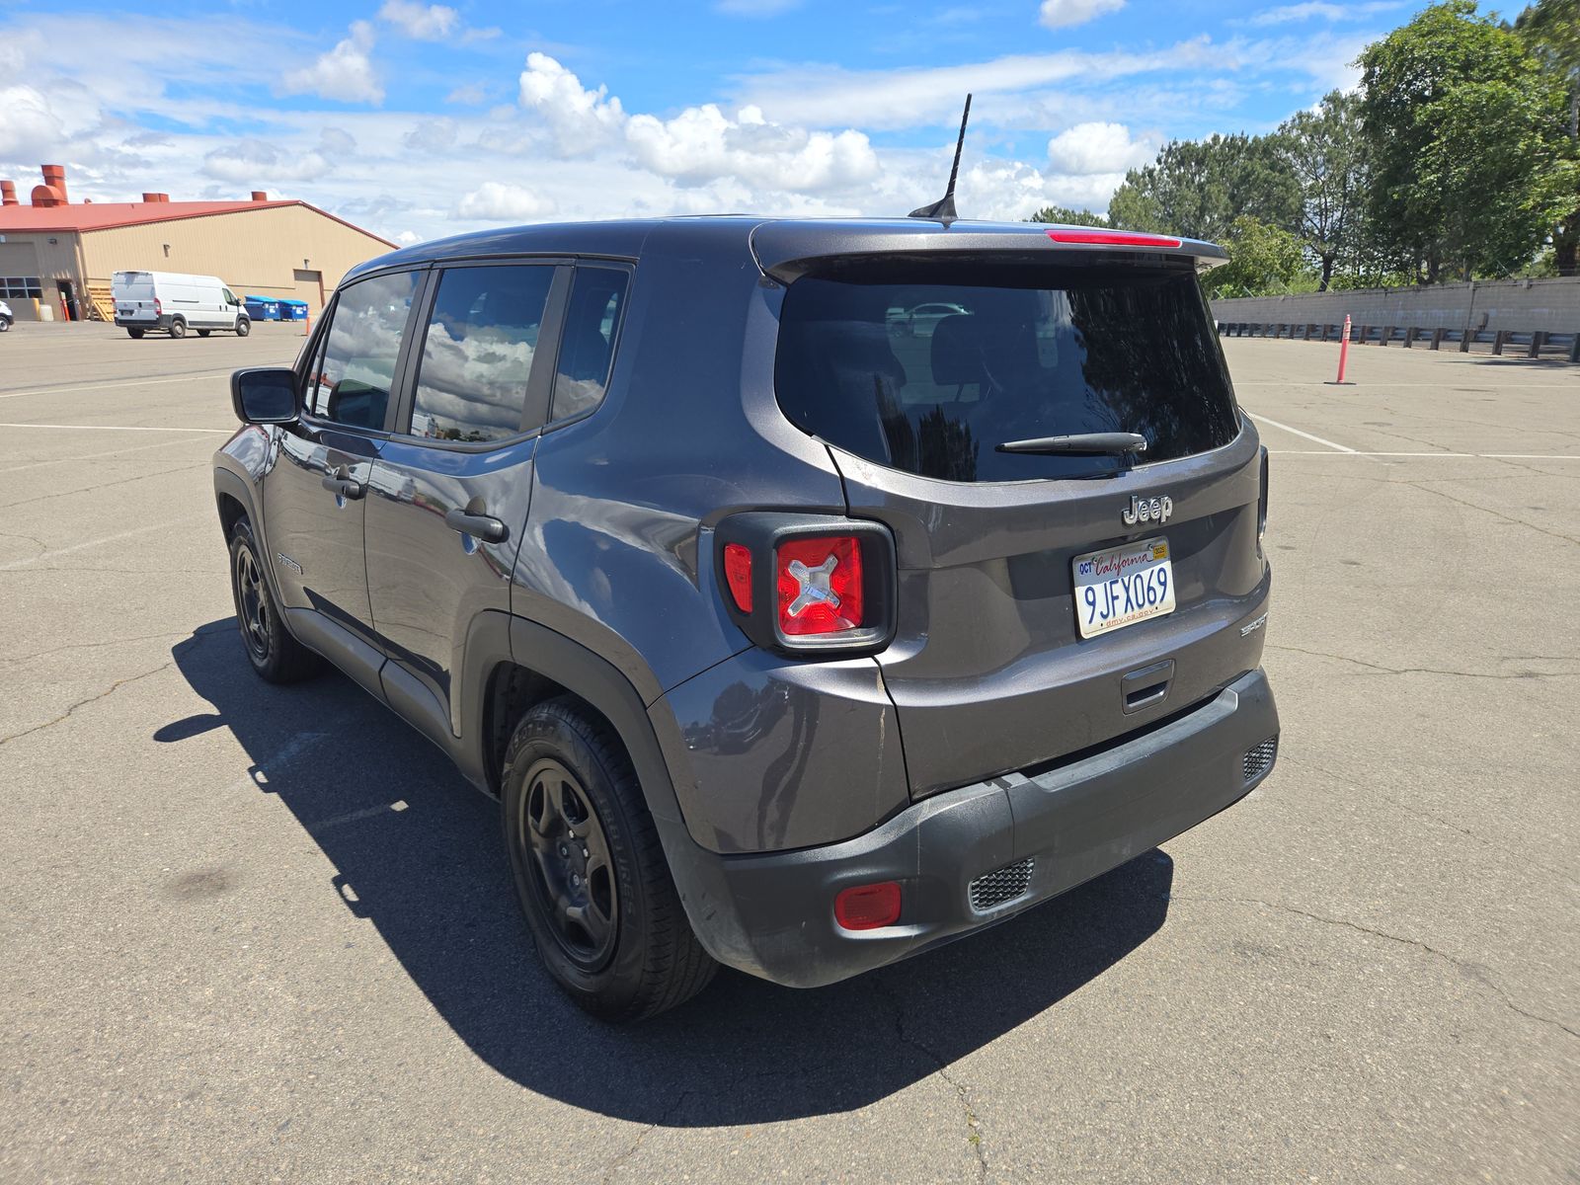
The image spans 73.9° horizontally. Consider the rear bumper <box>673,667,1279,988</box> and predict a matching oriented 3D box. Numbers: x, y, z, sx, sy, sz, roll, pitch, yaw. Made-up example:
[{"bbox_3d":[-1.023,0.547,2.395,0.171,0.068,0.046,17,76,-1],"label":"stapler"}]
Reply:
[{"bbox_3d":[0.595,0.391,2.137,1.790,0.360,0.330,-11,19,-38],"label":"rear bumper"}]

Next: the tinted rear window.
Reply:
[{"bbox_3d":[0.565,-0.416,2.018,1.360,0.390,0.190,-11,1,-38],"label":"tinted rear window"}]

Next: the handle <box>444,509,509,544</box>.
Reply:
[{"bbox_3d":[-0.637,-0.130,2.114,0.055,0.044,0.235,-11,19,-38],"label":"handle"}]

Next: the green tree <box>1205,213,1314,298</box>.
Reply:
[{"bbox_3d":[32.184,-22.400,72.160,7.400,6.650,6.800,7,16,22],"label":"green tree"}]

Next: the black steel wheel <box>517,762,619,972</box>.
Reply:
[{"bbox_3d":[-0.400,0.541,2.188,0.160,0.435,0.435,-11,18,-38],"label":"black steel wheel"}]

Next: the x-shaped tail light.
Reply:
[{"bbox_3d":[0.036,-0.013,1.575,0.098,0.088,0.028,-8,17,-30],"label":"x-shaped tail light"}]

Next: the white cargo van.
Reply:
[{"bbox_3d":[-25.314,-12.017,44.077,2.070,2.530,5.970,3,15,8],"label":"white cargo van"}]

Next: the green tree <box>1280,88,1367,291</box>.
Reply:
[{"bbox_3d":[33.021,-23.574,64.334,5.800,13.200,5.600,8,16,25],"label":"green tree"}]

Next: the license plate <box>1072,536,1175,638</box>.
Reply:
[{"bbox_3d":[0.636,-0.013,1.983,0.305,0.152,0.010,-11,5,-38],"label":"license plate"}]

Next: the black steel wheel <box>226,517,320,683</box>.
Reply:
[{"bbox_3d":[-2.007,0.018,4.125,0.225,0.680,0.680,-11,18,-38],"label":"black steel wheel"}]

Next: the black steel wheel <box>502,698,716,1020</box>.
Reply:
[{"bbox_3d":[-0.385,0.534,2.199,0.225,0.680,0.680,-11,18,-38],"label":"black steel wheel"}]

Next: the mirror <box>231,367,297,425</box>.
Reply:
[{"bbox_3d":[-1.599,-0.596,3.209,0.210,0.170,0.140,-11,18,-38],"label":"mirror"}]

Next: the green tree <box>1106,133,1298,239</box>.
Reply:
[{"bbox_3d":[26.264,-23.541,68.312,12.500,13.200,12.000,0,15,0],"label":"green tree"}]

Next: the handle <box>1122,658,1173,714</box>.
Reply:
[{"bbox_3d":[0.674,0.178,1.986,0.150,0.082,0.030,-11,14,-38],"label":"handle"}]

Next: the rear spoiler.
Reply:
[{"bbox_3d":[0.480,-0.645,2.020,1.280,0.125,0.350,-11,19,-38],"label":"rear spoiler"}]

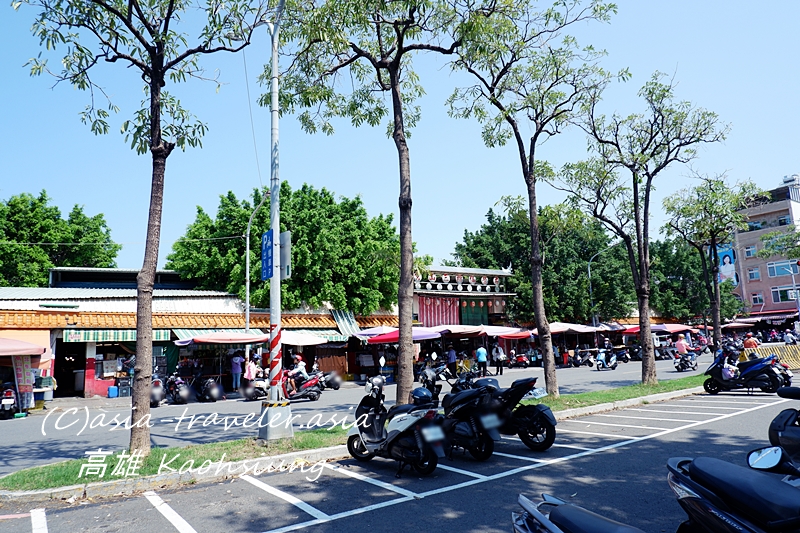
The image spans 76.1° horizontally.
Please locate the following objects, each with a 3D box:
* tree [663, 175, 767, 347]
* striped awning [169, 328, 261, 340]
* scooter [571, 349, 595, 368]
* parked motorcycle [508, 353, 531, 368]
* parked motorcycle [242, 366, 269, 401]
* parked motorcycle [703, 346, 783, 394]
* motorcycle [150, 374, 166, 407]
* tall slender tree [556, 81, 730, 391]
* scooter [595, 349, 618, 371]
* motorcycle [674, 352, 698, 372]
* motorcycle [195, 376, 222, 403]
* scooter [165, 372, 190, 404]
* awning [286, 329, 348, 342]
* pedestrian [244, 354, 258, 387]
[{"bbox_3d":[12.376,0.127,19.704,3.500,7.900,3.500,4,-12,-35],"label":"tree"},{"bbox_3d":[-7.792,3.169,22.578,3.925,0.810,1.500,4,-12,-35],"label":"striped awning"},{"bbox_3d":[10.460,5.242,29.352,0.660,1.070,1.780,2,-10,-24],"label":"scooter"},{"bbox_3d":[7.054,5.564,30.605,0.660,1.060,1.720,6,-12,-41],"label":"parked motorcycle"},{"bbox_3d":[-4.950,4.116,18.200,0.680,1.120,1.800,-6,-10,20],"label":"parked motorcycle"},{"bbox_3d":[8.294,2.537,12.426,0.720,1.150,1.900,6,-12,-41],"label":"parked motorcycle"},{"bbox_3d":[-8.217,4.090,17.129,0.680,1.120,1.820,3,-11,-30],"label":"motorcycle"},{"bbox_3d":[7.840,-1.344,16.121,5.000,9.800,4.700,-2,-9,0],"label":"tall slender tree"},{"bbox_3d":[10.166,4.630,25.345,1.740,1.060,0.660,3,-11,-32],"label":"scooter"},{"bbox_3d":[12.058,3.871,21.527,1.800,1.080,0.680,4,-11,-36],"label":"motorcycle"},{"bbox_3d":[-6.690,4.086,17.706,0.680,1.080,1.750,6,-13,-43],"label":"motorcycle"},{"bbox_3d":[-7.606,4.104,17.634,0.680,1.100,1.750,5,-12,-40],"label":"scooter"},{"bbox_3d":[-4.476,3.437,25.129,3.666,0.630,1.200,4,-12,-35],"label":"awning"},{"bbox_3d":[-5.173,3.858,17.952,0.600,1.500,0.520,6,-12,-41],"label":"pedestrian"}]

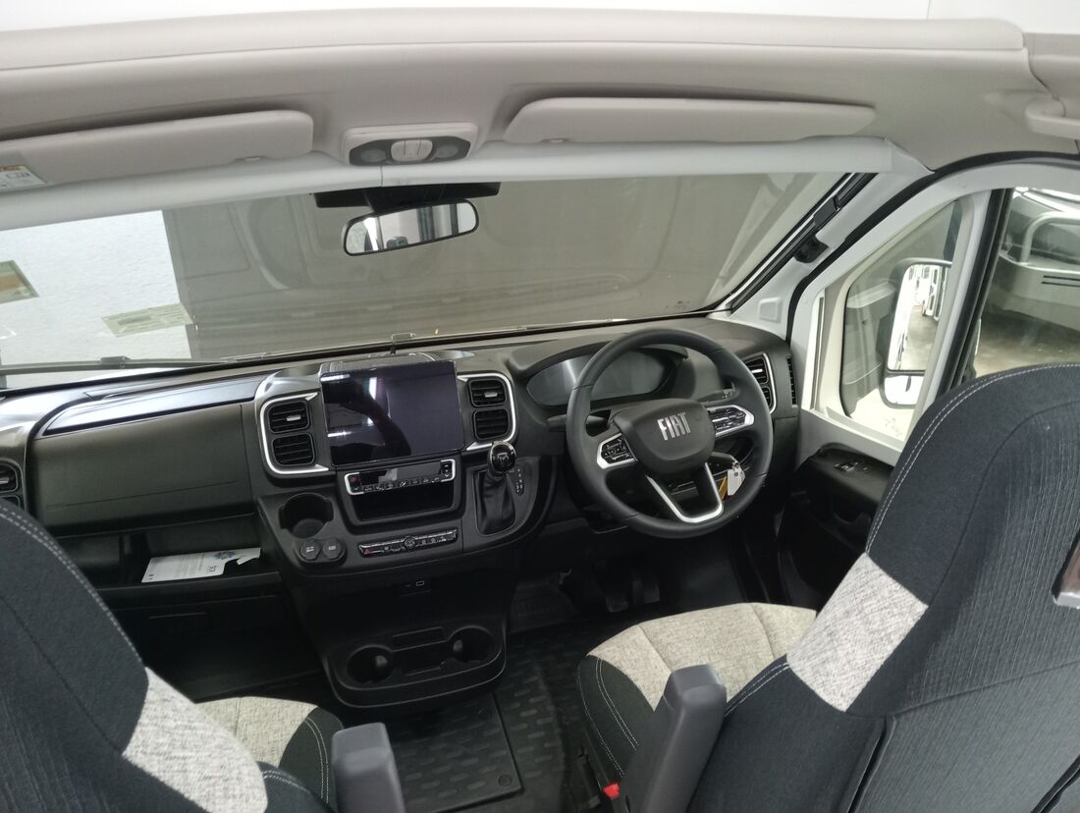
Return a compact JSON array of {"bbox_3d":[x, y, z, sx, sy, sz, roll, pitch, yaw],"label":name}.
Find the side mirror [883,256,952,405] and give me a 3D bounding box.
[{"bbox_3d":[0.868,-0.186,1.980,0.215,0.360,0.130,1,26,4],"label":"side mirror"}]

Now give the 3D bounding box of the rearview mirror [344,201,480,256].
[{"bbox_3d":[-0.212,-0.292,1.430,0.245,0.068,0.040,-17,36,-29],"label":"rearview mirror"}]

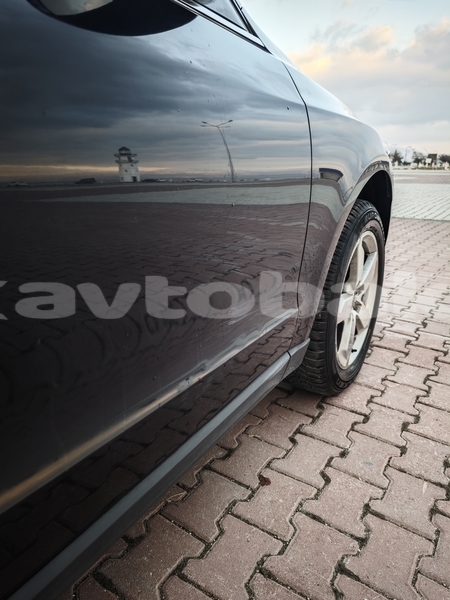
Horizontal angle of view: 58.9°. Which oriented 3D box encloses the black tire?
[{"bbox_3d":[0.402,-0.012,1.511,0.235,0.728,0.730,11,22,32],"label":"black tire"}]

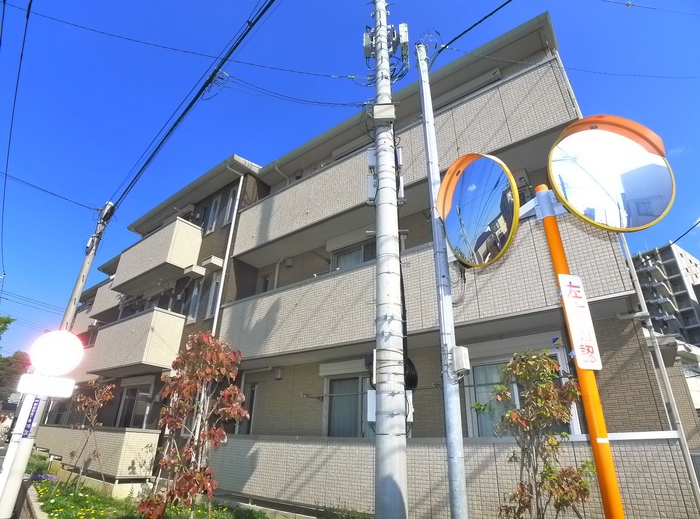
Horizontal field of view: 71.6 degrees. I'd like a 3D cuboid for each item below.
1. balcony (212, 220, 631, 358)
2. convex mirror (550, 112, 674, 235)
[{"bbox_3d":[0.580,0.923,8.999,8.385,1.419,1.129,-17,-29,36],"label":"balcony"},{"bbox_3d":[1.811,-0.596,3.323,0.860,0.870,0.210,1,-20,0],"label":"convex mirror"}]

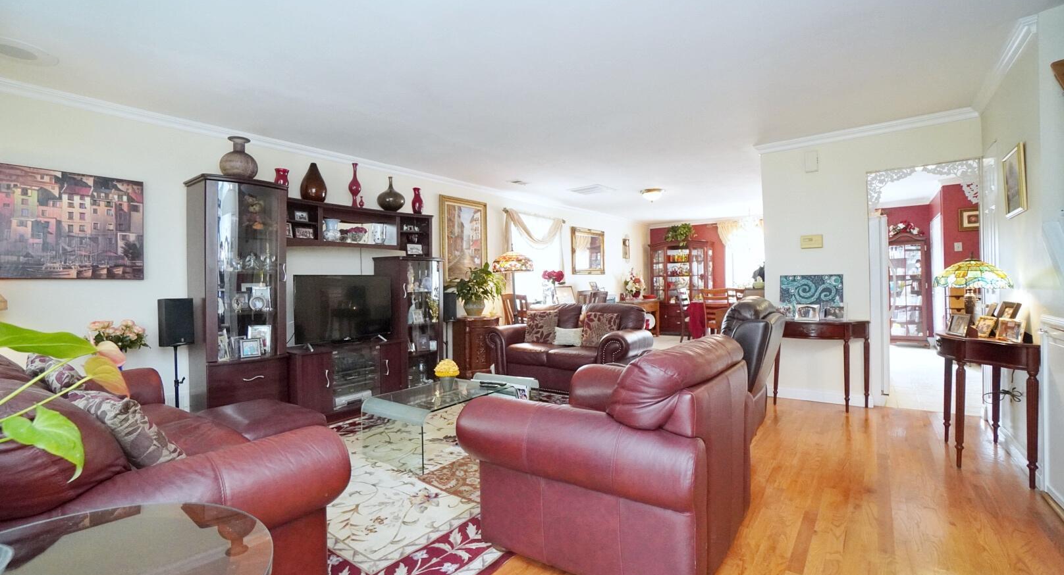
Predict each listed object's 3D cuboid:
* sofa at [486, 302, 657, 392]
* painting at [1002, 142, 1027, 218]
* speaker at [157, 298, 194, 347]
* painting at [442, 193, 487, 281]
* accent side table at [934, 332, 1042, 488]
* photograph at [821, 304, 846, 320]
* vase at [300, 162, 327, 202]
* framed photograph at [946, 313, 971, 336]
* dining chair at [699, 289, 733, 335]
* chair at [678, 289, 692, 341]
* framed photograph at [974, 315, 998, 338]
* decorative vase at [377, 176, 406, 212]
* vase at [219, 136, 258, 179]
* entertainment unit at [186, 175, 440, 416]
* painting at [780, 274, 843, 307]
[{"bbox_3d":[0.412,0.653,4.986,1.810,0.900,0.880,-1,0,37],"label":"sofa"},{"bbox_3d":[2.889,-0.626,2.650,0.025,0.390,0.490,-3,-1,37],"label":"painting"},{"bbox_3d":[-2.461,0.242,3.082,0.200,0.320,0.190,-1,0,42],"label":"speaker"},{"bbox_3d":[-0.840,-0.562,5.571,0.050,1.090,0.750,-2,0,38],"label":"painting"},{"bbox_3d":[2.787,0.681,2.794,0.380,0.770,0.880,-1,1,38],"label":"accent side table"},{"bbox_3d":[2.624,0.214,3.853,0.190,0.150,0.050,-2,0,38],"label":"photograph"},{"bbox_3d":[-1.948,-0.929,3.943,0.205,0.365,0.205,-1,0,37],"label":"vase"},{"bbox_3d":[2.686,0.235,2.780,0.040,0.140,0.150,11,2,8],"label":"framed photograph"},{"bbox_3d":[3.001,0.526,7.148,0.450,0.990,0.500,-1,1,38],"label":"dining chair"},{"bbox_3d":[3.026,0.515,8.178,0.510,0.990,0.450,-1,1,38],"label":"chair"},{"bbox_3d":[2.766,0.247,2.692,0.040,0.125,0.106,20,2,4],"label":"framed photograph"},{"bbox_3d":[-1.454,-0.950,4.580,0.290,0.387,0.290,-1,1,38],"label":"decorative vase"},{"bbox_3d":[-2.275,-0.971,3.430,0.250,0.365,0.250,-2,0,38],"label":"vase"},{"bbox_3d":[-1.749,0.177,4.059,0.450,1.955,2.200,-2,0,38],"label":"entertainment unit"},{"bbox_3d":[2.546,0.087,4.058,0.500,0.410,0.025,-2,-5,38],"label":"painting"}]

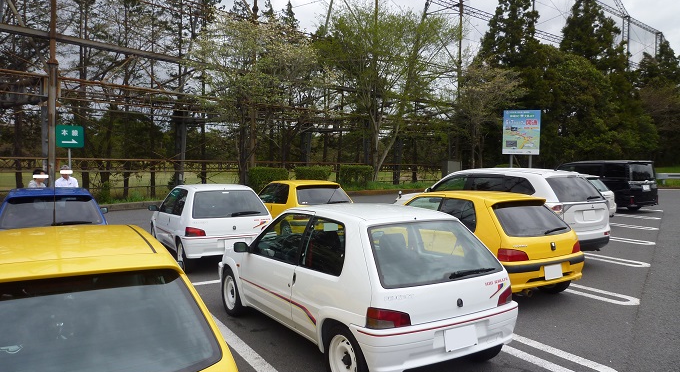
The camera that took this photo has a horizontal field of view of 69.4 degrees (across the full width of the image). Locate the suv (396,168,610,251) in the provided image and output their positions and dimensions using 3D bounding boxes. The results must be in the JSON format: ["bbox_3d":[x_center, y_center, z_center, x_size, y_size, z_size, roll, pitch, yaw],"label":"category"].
[{"bbox_3d":[2.947,0.425,10.100,1.800,1.680,4.655,-2,4,-32],"label":"suv"}]

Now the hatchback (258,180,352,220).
[{"bbox_3d":[-1.059,0.514,11.319,1.600,1.365,3.660,-2,4,-29],"label":"hatchback"}]

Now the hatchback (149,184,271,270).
[{"bbox_3d":[-2.448,0.638,9.109,1.580,1.365,3.570,-2,4,-28],"label":"hatchback"}]

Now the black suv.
[{"bbox_3d":[9.022,-0.108,18.326,1.720,1.825,4.700,-2,4,-31],"label":"black suv"}]

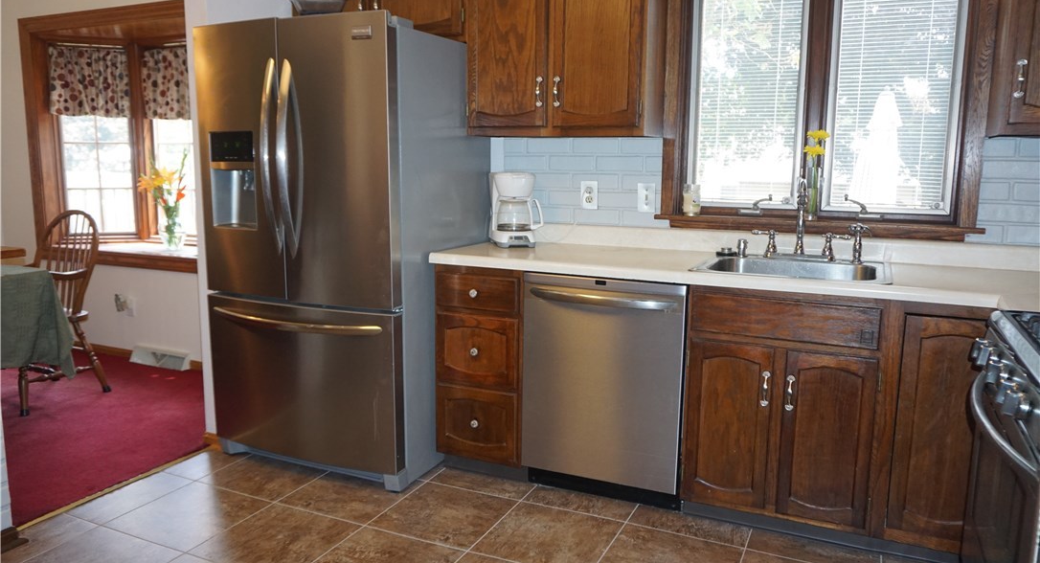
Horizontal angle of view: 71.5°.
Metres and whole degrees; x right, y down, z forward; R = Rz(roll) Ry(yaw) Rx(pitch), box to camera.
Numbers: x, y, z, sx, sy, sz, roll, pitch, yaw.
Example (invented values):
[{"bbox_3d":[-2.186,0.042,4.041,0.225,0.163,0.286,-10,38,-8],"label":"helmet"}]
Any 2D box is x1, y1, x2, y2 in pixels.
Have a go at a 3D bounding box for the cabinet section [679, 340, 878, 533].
[{"bbox_3d":[0.943,0.467,2.601,0.576,0.571,0.520,4,9,25],"label":"cabinet section"}]

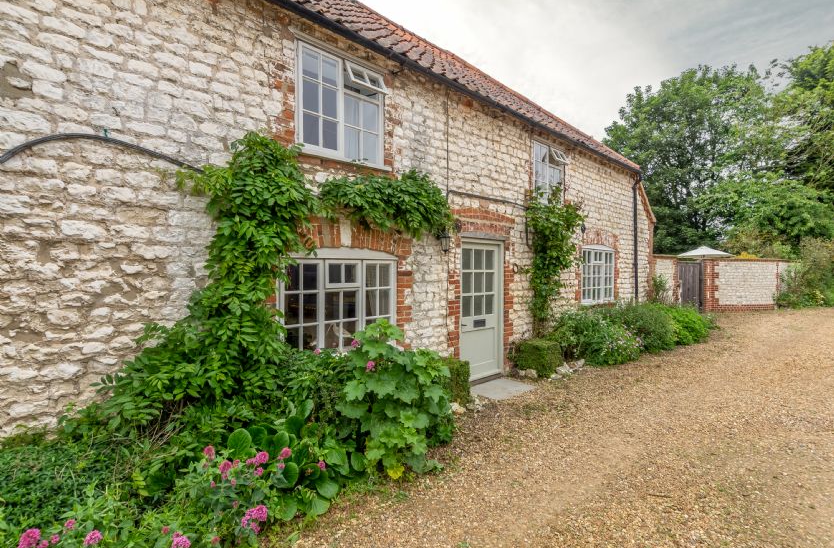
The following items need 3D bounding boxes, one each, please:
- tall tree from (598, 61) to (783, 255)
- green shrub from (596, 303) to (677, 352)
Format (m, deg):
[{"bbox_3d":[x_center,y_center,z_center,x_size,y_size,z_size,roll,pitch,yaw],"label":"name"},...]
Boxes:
[{"bbox_3d":[15.856,-5.379,23.910,10.000,13.355,9.000,1,1,33],"label":"tall tree"},{"bbox_3d":[4.363,1.088,8.465,1.800,0.900,1.000,-1,1,-44],"label":"green shrub"}]

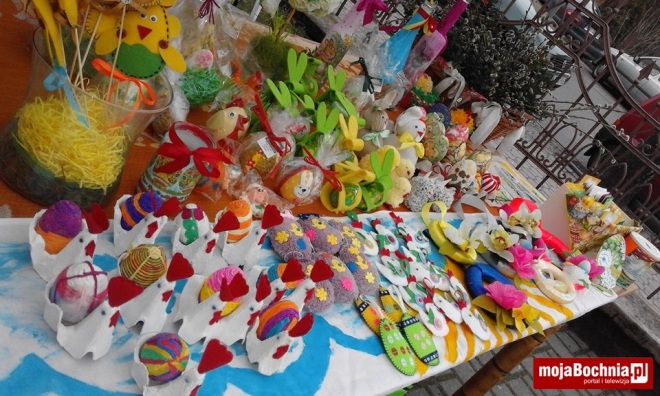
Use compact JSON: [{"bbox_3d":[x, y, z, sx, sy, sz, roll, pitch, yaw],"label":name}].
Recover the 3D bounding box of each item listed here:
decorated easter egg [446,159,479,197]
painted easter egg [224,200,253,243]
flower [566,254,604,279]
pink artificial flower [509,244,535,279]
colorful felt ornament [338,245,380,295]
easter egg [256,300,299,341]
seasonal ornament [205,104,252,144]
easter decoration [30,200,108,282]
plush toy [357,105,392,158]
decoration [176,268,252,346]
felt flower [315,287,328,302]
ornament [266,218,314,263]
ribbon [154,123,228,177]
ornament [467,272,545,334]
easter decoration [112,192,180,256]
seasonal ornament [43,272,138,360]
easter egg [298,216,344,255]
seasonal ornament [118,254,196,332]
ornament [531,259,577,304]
[{"bbox_3d":[0.298,-0.048,1.240,0.054,0.073,0.054,35,27,0],"label":"decorated easter egg"},{"bbox_3d":[-0.122,0.031,0.721,0.043,0.057,0.043,2,44,-47],"label":"painted easter egg"},{"bbox_3d":[0.735,0.197,1.586,0.085,0.055,0.055,19,31,-34],"label":"flower"},{"bbox_3d":[0.436,0.144,1.255,0.060,0.070,0.070,47,31,17],"label":"pink artificial flower"},{"bbox_3d":[0.042,0.108,0.836,0.067,0.042,0.090,2,44,-47],"label":"colorful felt ornament"},{"bbox_3d":[-0.058,0.140,0.625,0.047,0.047,0.056,11,14,-20],"label":"easter egg"},{"bbox_3d":[-0.176,-0.131,0.957,0.068,0.066,0.052,32,29,-9],"label":"seasonal ornament"},{"bbox_3d":[-0.269,0.047,0.565,0.075,0.073,0.052,34,26,-8],"label":"easter decoration"},{"bbox_3d":[0.103,-0.152,1.280,0.080,0.122,0.075,-3,48,-49],"label":"plush toy"},{"bbox_3d":[-0.140,0.127,0.652,0.085,0.092,0.060,37,29,0],"label":"decoration"},{"bbox_3d":[-0.012,0.134,0.767,0.021,0.005,0.023,-3,47,-46],"label":"felt flower"},{"bbox_3d":[-0.062,0.065,0.847,0.062,0.035,0.078,13,35,-41],"label":"ornament"},{"bbox_3d":[-0.195,-0.066,0.778,0.088,0.050,0.075,11,37,-44],"label":"ribbon"},{"bbox_3d":[0.354,0.215,1.113,0.135,0.055,0.100,3,42,-50],"label":"ornament"},{"bbox_3d":[-0.235,0.027,0.696,0.080,0.090,0.060,37,29,0],"label":"easter decoration"},{"bbox_3d":[-0.241,0.114,0.560,0.098,0.094,0.064,38,29,2],"label":"seasonal ornament"},{"bbox_3d":[-0.013,0.058,0.849,0.085,0.042,0.065,34,28,-6],"label":"easter egg"},{"bbox_3d":[-0.178,0.096,0.568,0.082,0.078,0.052,34,28,-6],"label":"seasonal ornament"},{"bbox_3d":[0.550,0.207,1.351,0.125,0.030,0.135,-5,50,-51],"label":"ornament"}]

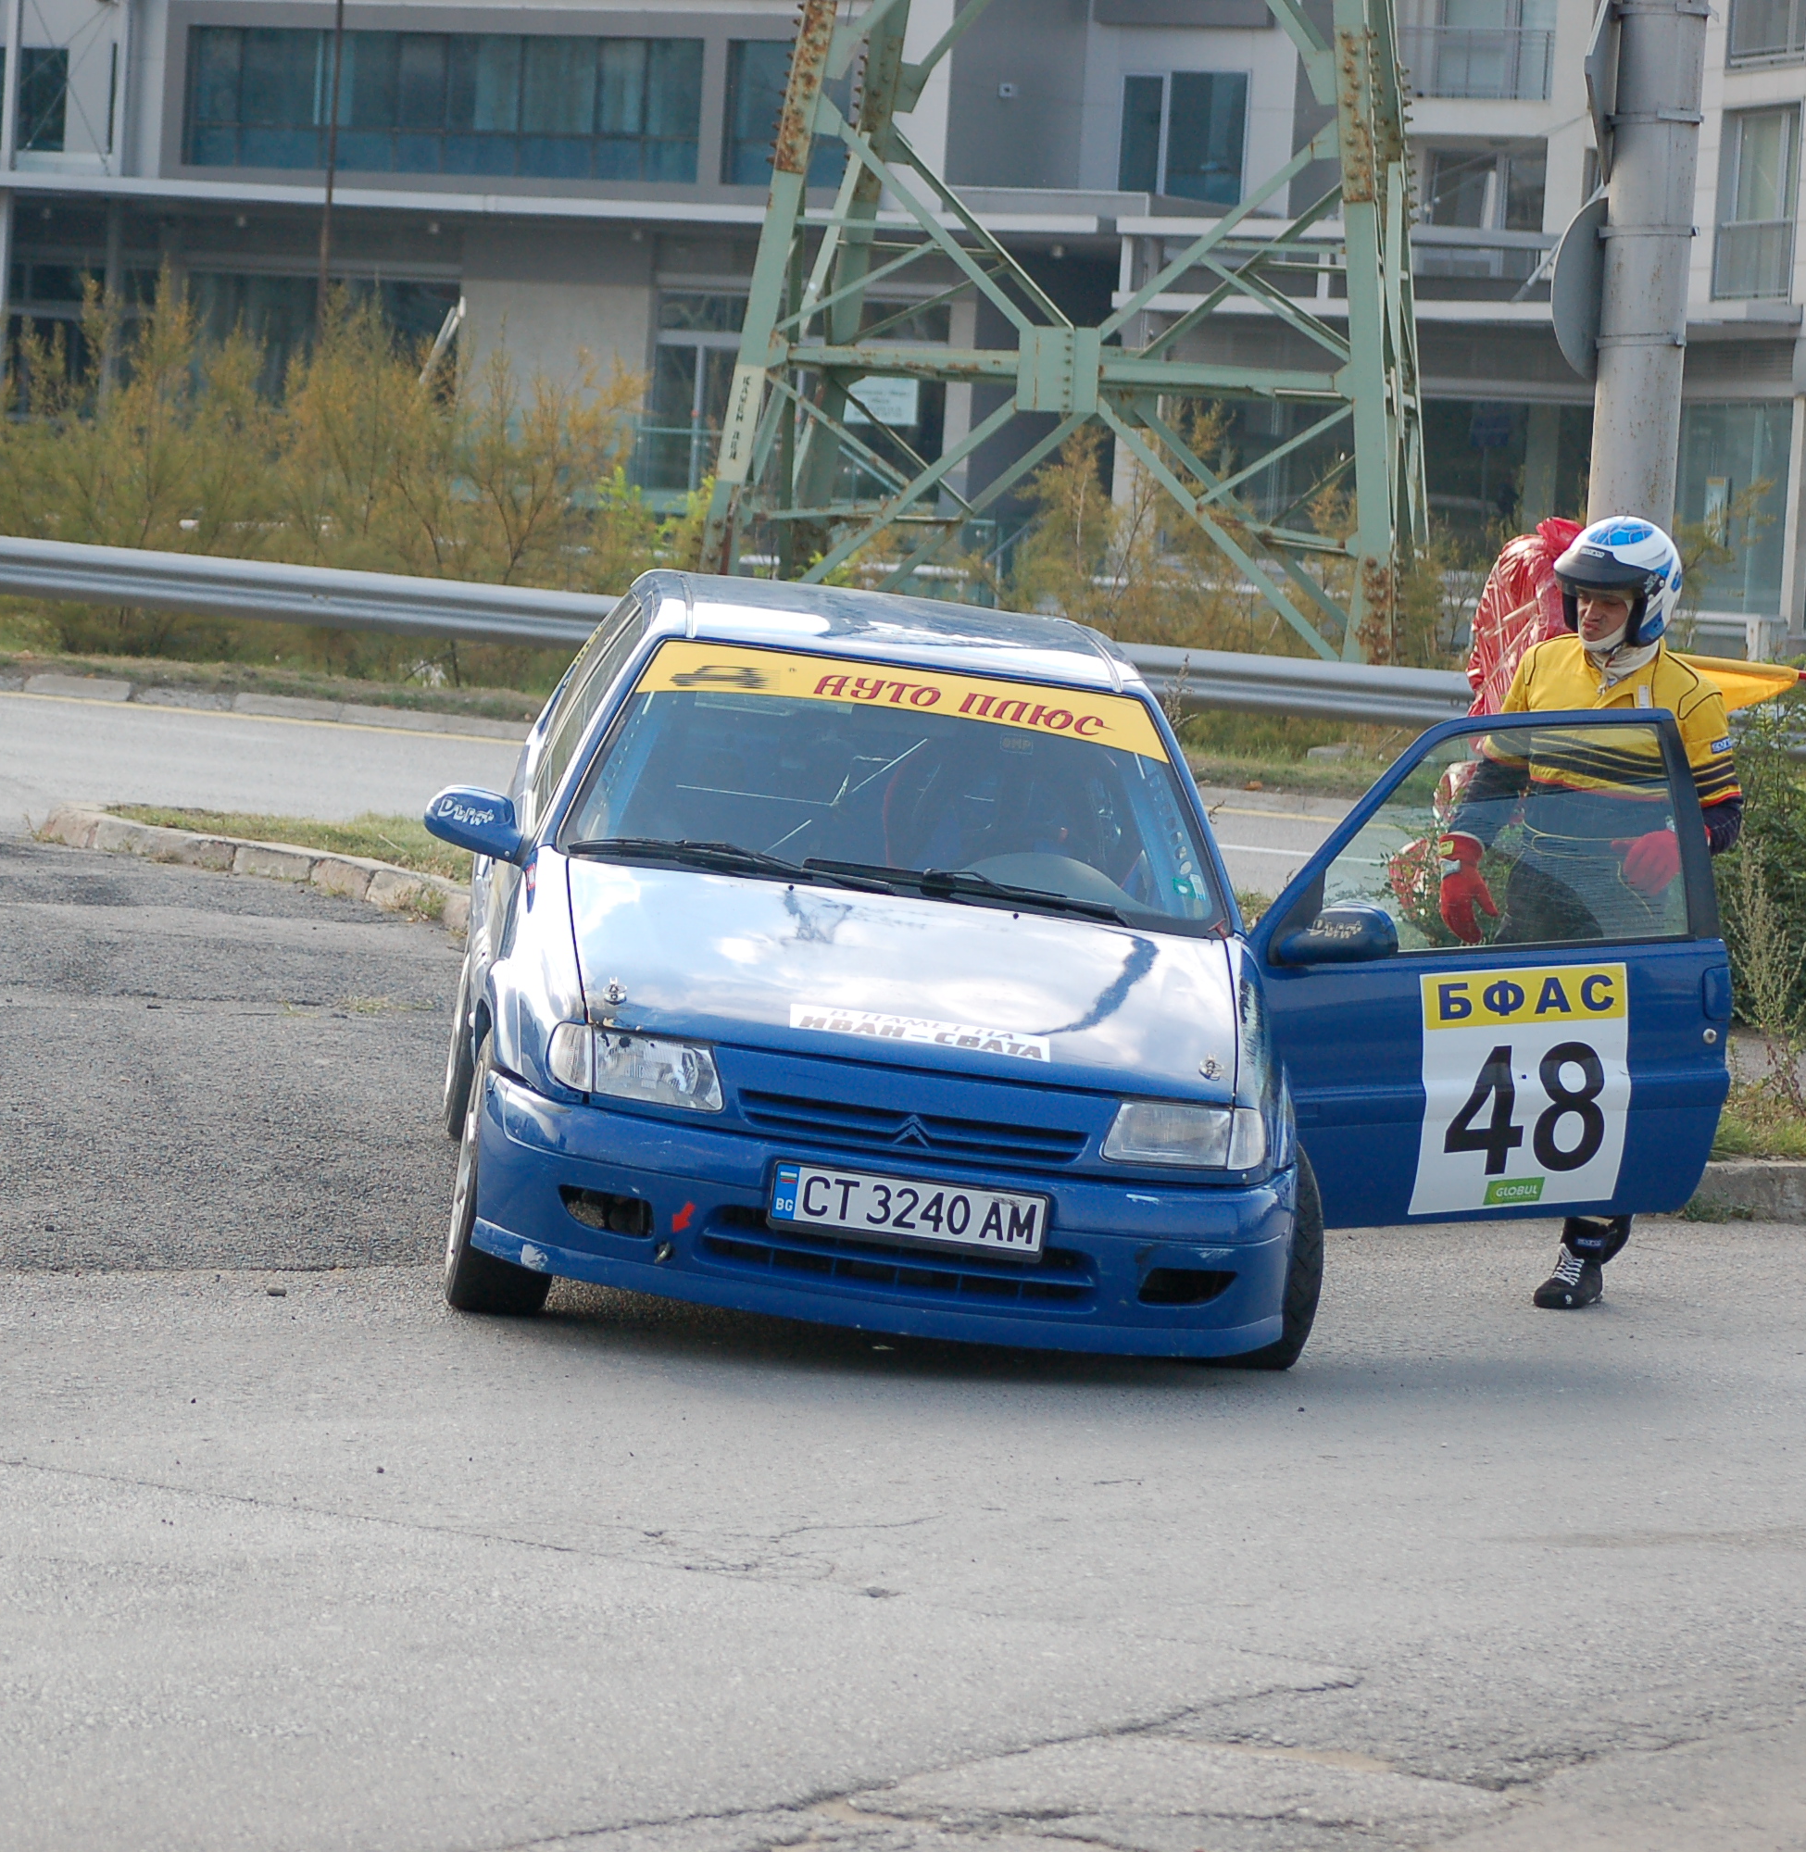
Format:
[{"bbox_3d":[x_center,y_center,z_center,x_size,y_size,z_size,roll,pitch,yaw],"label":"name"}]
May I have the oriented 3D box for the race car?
[{"bbox_3d":[0.326,0.098,16.332,2.670,1.380,3.700,5,5,-4],"label":"race car"}]

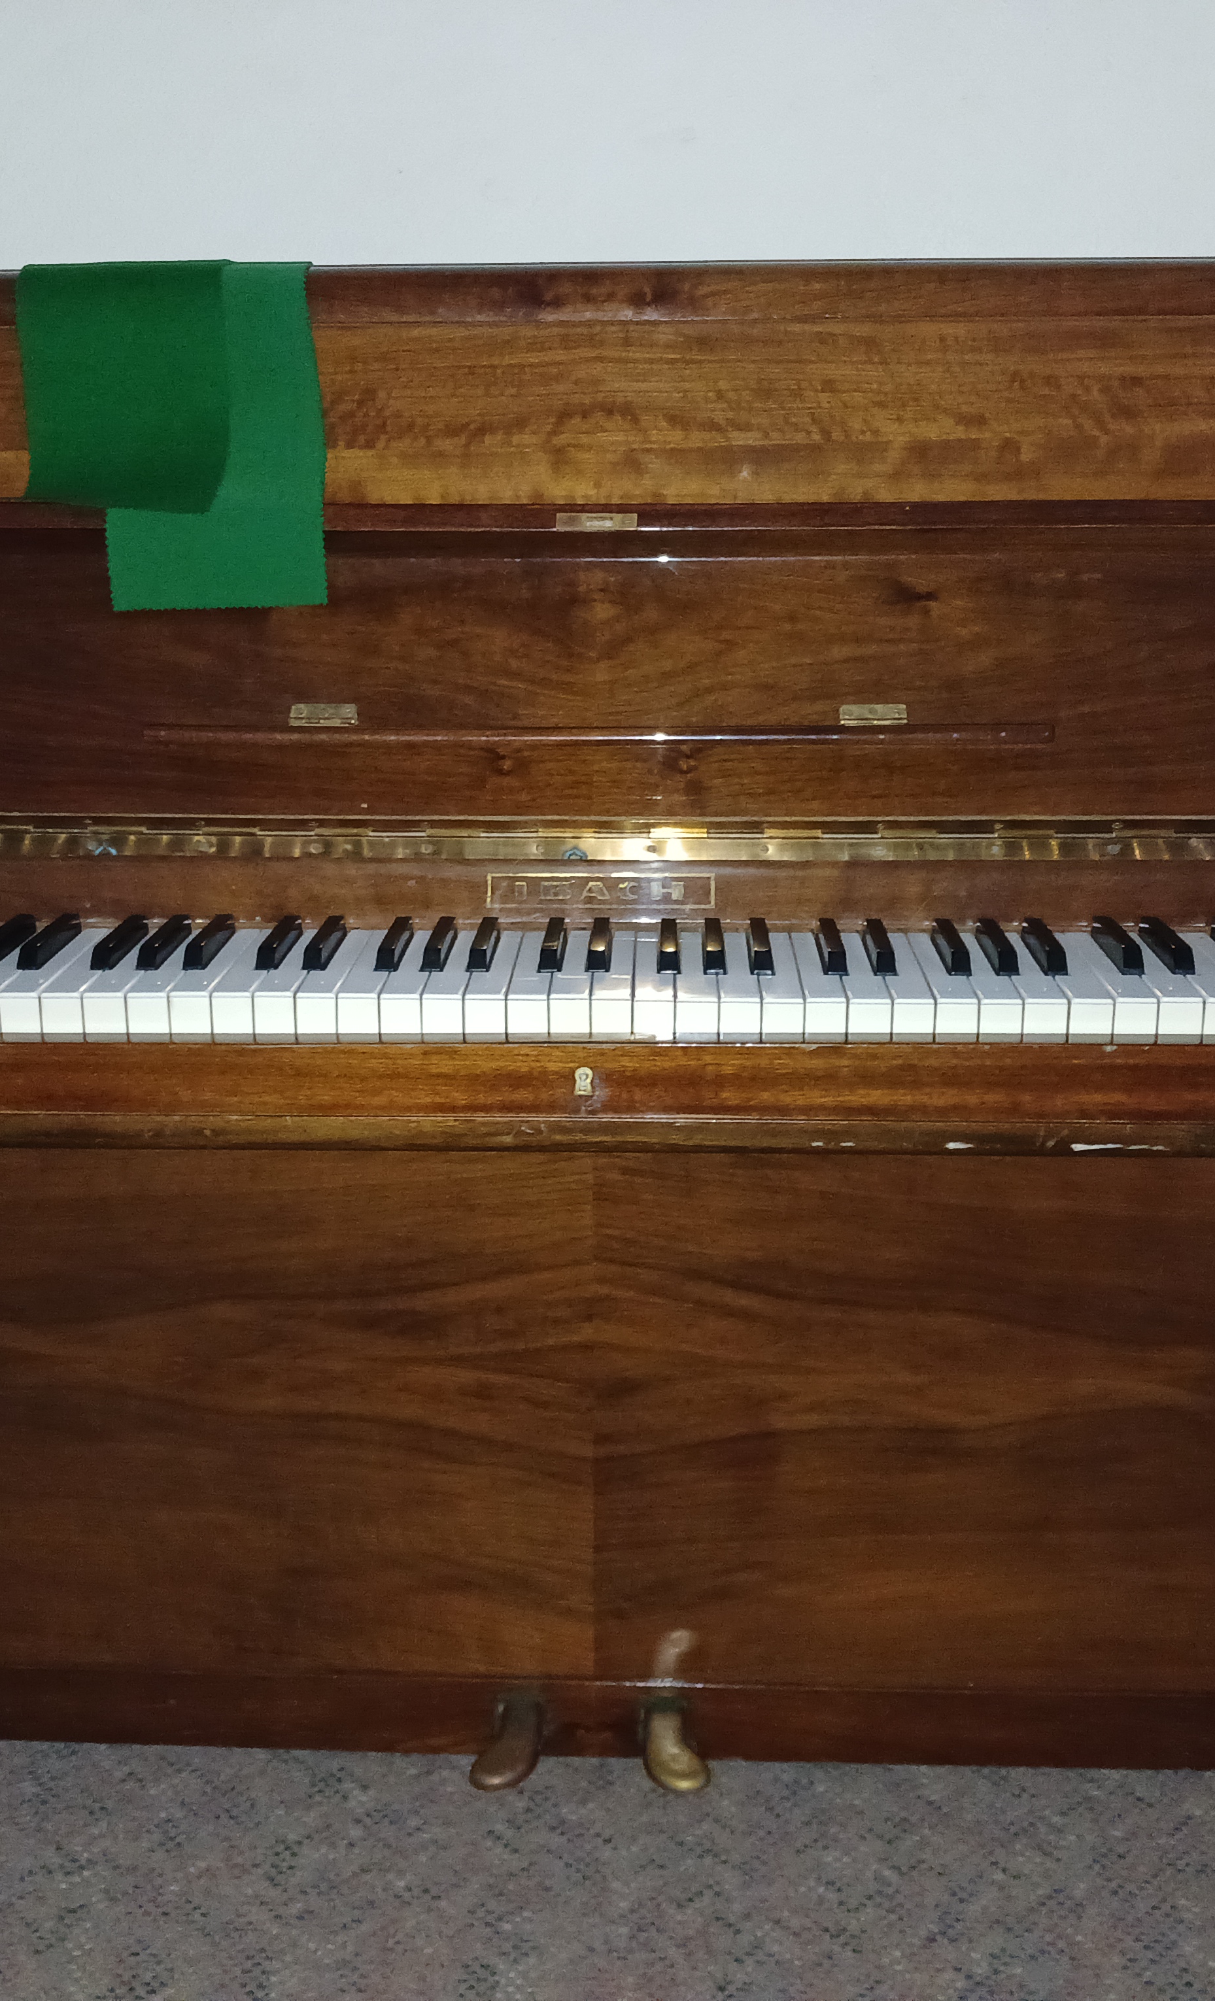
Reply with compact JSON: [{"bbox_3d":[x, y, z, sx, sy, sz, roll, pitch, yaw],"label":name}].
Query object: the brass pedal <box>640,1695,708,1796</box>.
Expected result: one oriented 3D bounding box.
[{"bbox_3d":[0.050,0.541,1.513,0.048,0.034,0.088,0,16,3],"label":"brass pedal"}]

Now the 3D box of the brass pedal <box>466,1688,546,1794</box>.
[{"bbox_3d":[-0.076,0.538,1.519,0.053,0.034,0.088,0,16,3],"label":"brass pedal"}]

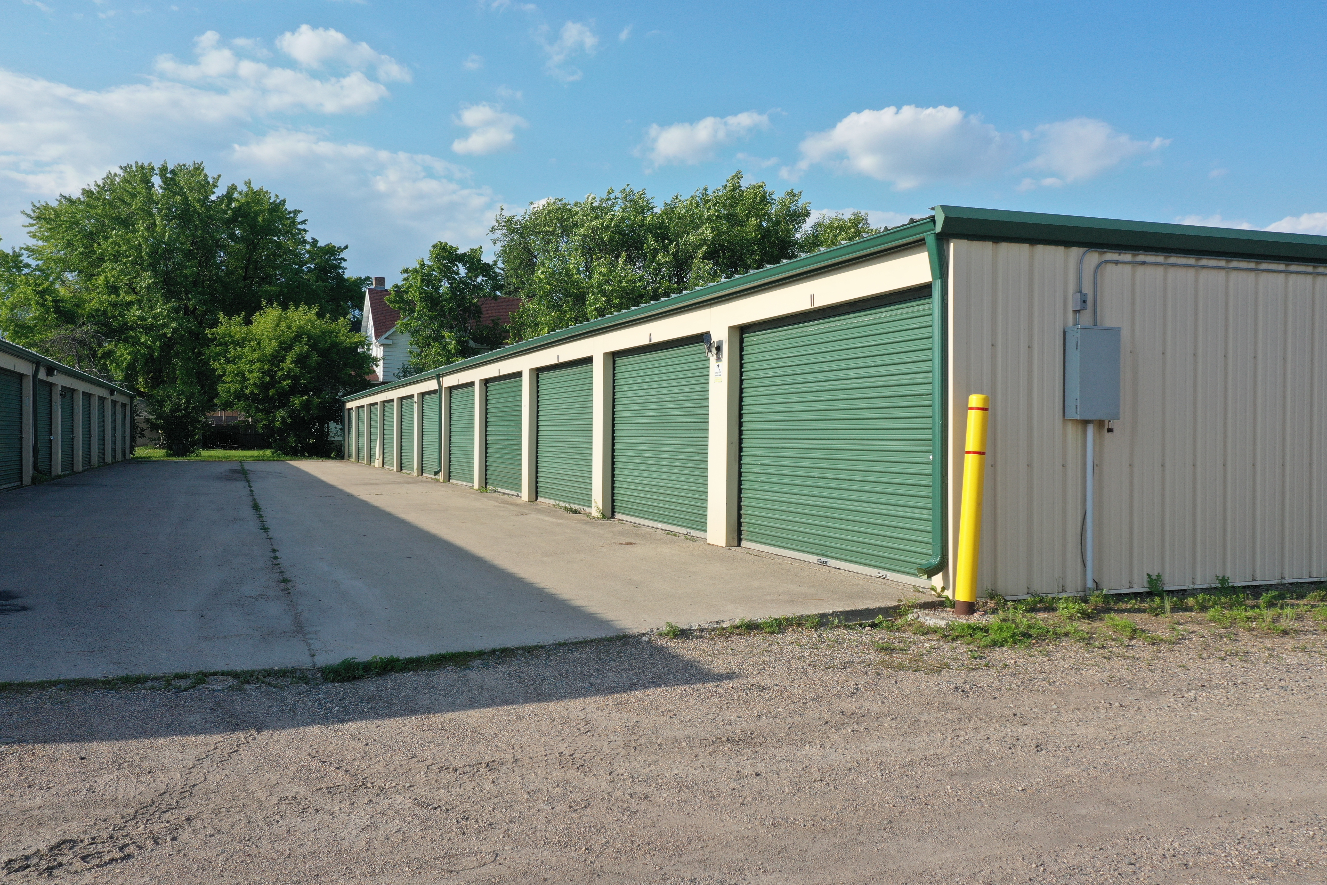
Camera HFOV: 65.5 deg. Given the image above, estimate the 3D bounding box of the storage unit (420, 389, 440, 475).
[{"bbox_3d":[-5.682,-0.167,25.594,0.100,2.130,3.240,0,1,-23],"label":"storage unit"}]

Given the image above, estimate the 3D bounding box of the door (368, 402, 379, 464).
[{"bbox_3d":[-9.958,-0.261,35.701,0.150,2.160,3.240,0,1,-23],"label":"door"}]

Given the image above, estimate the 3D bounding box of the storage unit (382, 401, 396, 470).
[{"bbox_3d":[-8.514,-0.223,32.340,0.100,2.130,3.240,0,1,-23],"label":"storage unit"}]

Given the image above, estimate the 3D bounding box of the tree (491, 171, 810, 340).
[{"bbox_3d":[-0.506,-5.258,43.931,13.200,12.220,9.500,1,1,0],"label":"tree"}]

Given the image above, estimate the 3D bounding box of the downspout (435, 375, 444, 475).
[{"bbox_3d":[-5.209,-0.394,23.834,0.190,2.360,0.100,0,1,-23],"label":"downspout"}]

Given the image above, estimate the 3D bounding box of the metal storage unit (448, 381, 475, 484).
[{"bbox_3d":[-4.267,-0.139,22.221,0.100,2.130,3.240,0,1,-23],"label":"metal storage unit"}]

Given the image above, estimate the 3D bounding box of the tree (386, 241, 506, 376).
[{"bbox_3d":[-10.692,-4.570,50.940,6.200,10.590,5.800,1,1,0],"label":"tree"}]

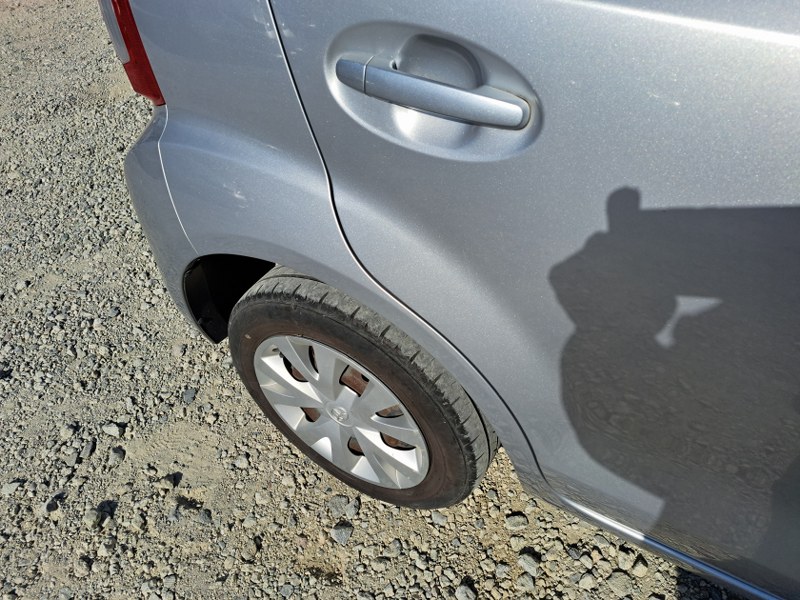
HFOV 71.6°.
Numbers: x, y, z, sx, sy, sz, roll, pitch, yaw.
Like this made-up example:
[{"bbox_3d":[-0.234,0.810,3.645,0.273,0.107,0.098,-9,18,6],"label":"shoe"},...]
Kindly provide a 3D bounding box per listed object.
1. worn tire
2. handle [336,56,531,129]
[{"bbox_3d":[-0.077,0.175,1.113,0.580,0.575,0.170,20,48,24],"label":"worn tire"},{"bbox_3d":[0.029,-0.209,0.551,0.210,0.031,0.038,23,49,21],"label":"handle"}]

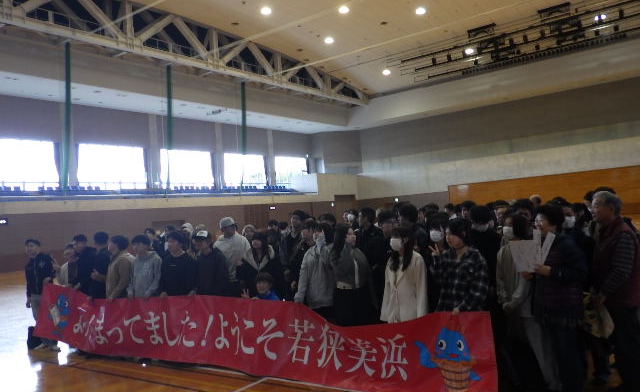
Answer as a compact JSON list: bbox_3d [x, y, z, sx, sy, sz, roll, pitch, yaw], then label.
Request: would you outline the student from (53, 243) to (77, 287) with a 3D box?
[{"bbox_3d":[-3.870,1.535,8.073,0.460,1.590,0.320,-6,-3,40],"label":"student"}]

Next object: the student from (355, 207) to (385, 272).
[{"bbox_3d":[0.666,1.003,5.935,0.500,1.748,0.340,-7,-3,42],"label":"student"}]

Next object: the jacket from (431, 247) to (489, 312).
[{"bbox_3d":[1.204,0.764,4.470,0.520,0.640,0.380,-7,-3,40],"label":"jacket"}]

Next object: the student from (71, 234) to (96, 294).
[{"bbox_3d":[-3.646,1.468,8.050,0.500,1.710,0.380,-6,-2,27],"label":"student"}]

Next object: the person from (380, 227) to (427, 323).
[{"bbox_3d":[0.882,1.059,4.985,0.480,1.533,0.320,-6,-2,34],"label":"person"}]

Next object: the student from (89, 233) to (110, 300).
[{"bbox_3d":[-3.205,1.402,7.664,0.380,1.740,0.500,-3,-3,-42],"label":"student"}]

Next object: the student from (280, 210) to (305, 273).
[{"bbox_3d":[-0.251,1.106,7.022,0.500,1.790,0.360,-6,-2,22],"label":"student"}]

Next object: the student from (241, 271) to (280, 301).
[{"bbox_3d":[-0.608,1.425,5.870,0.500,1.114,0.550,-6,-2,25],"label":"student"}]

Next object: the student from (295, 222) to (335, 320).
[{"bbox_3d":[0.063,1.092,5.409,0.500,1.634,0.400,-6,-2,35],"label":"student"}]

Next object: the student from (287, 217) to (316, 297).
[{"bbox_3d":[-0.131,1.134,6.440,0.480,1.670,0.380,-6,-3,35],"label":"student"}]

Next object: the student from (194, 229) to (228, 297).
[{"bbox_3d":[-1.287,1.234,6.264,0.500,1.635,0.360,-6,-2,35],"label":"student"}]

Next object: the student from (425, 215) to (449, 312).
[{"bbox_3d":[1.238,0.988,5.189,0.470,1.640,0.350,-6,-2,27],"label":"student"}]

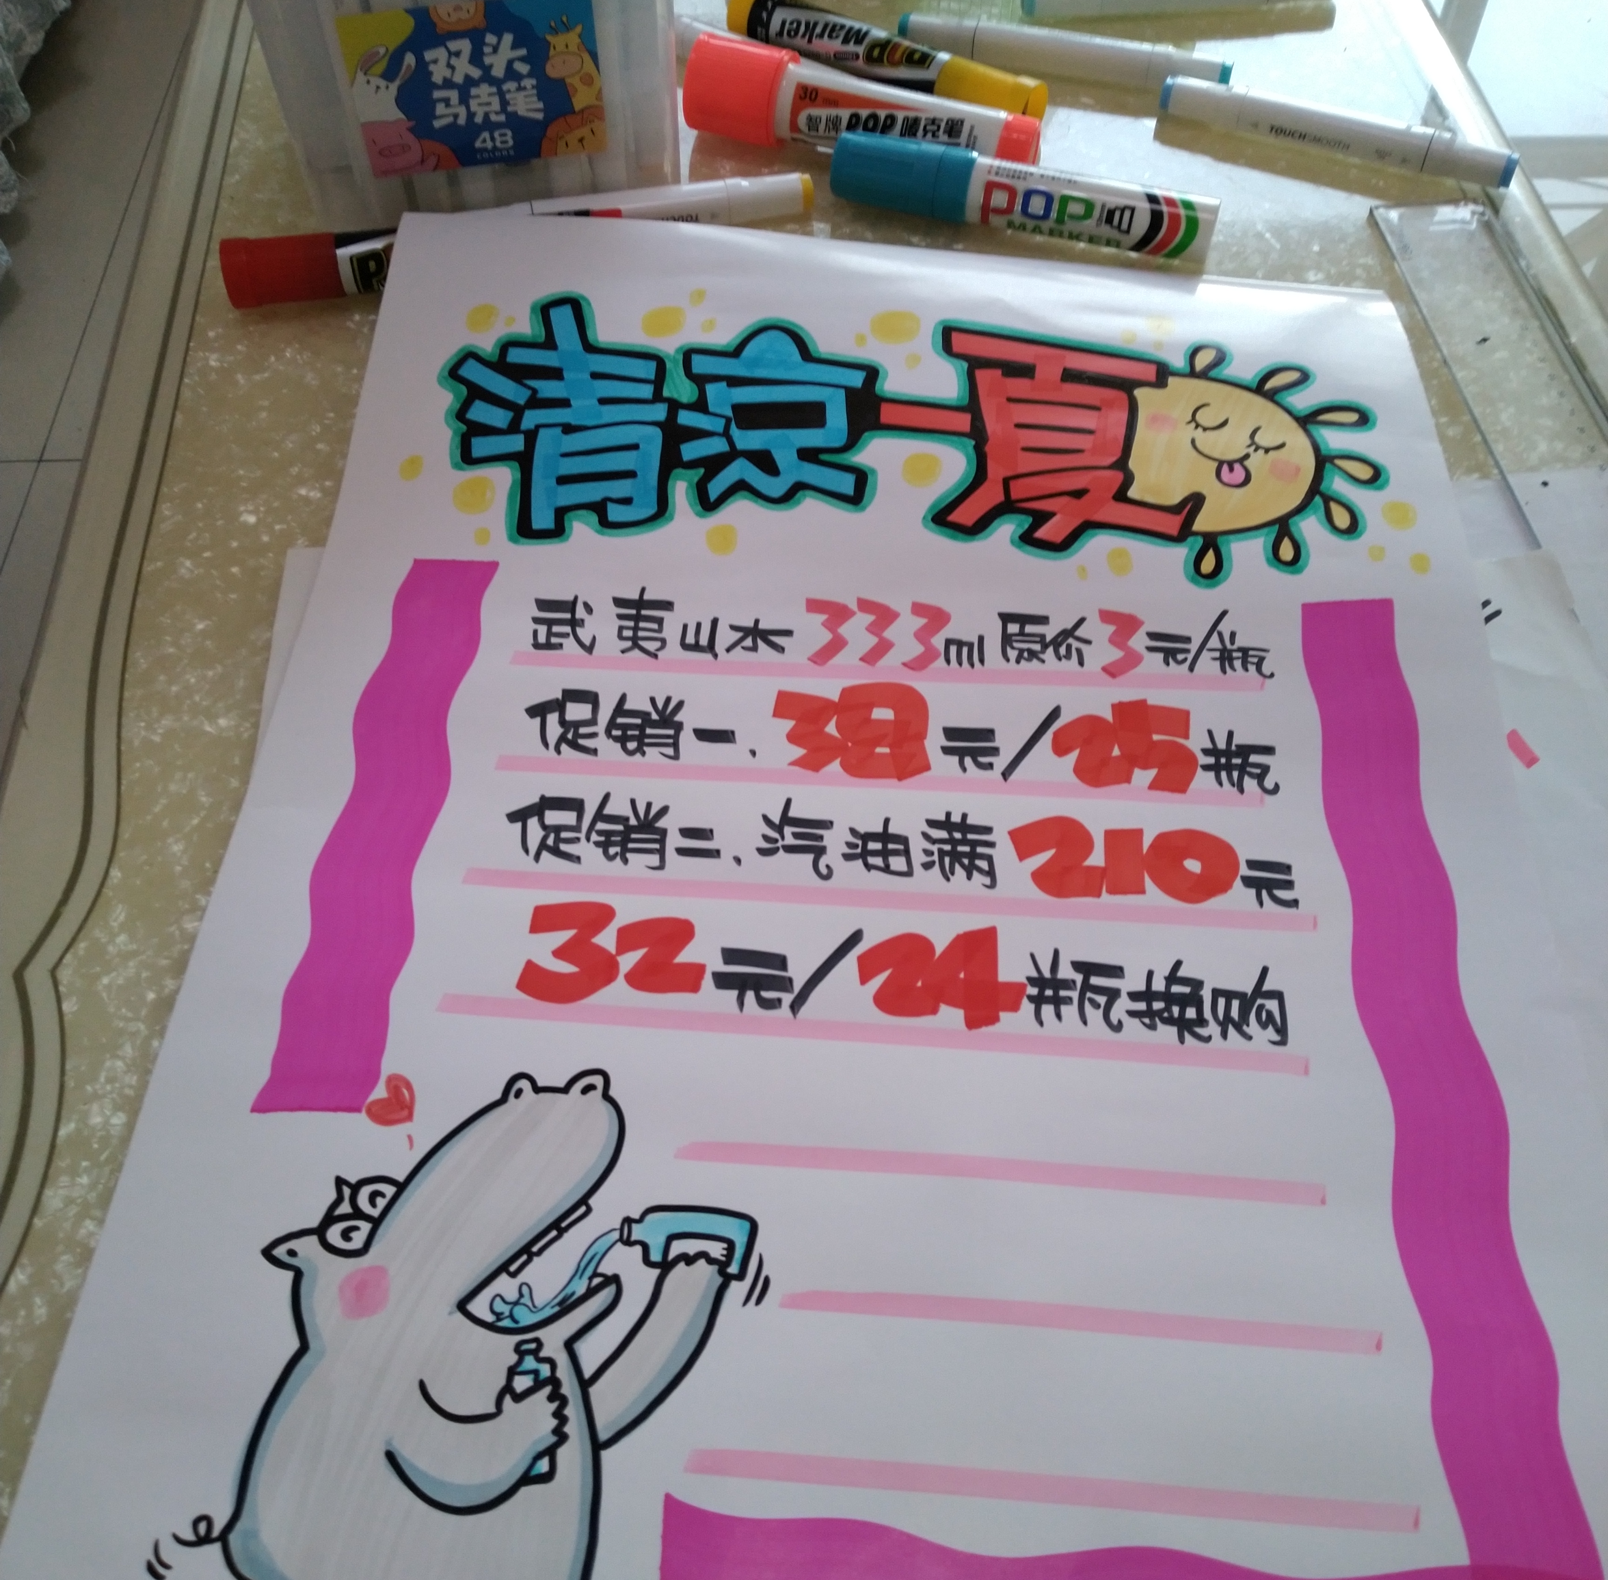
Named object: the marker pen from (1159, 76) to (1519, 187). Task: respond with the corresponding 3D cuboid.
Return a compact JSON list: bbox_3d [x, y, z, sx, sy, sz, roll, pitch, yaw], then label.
[{"bbox_3d":[0.235,-0.292,0.715,0.156,0.015,0.016,18,58,12],"label":"marker pen"}]

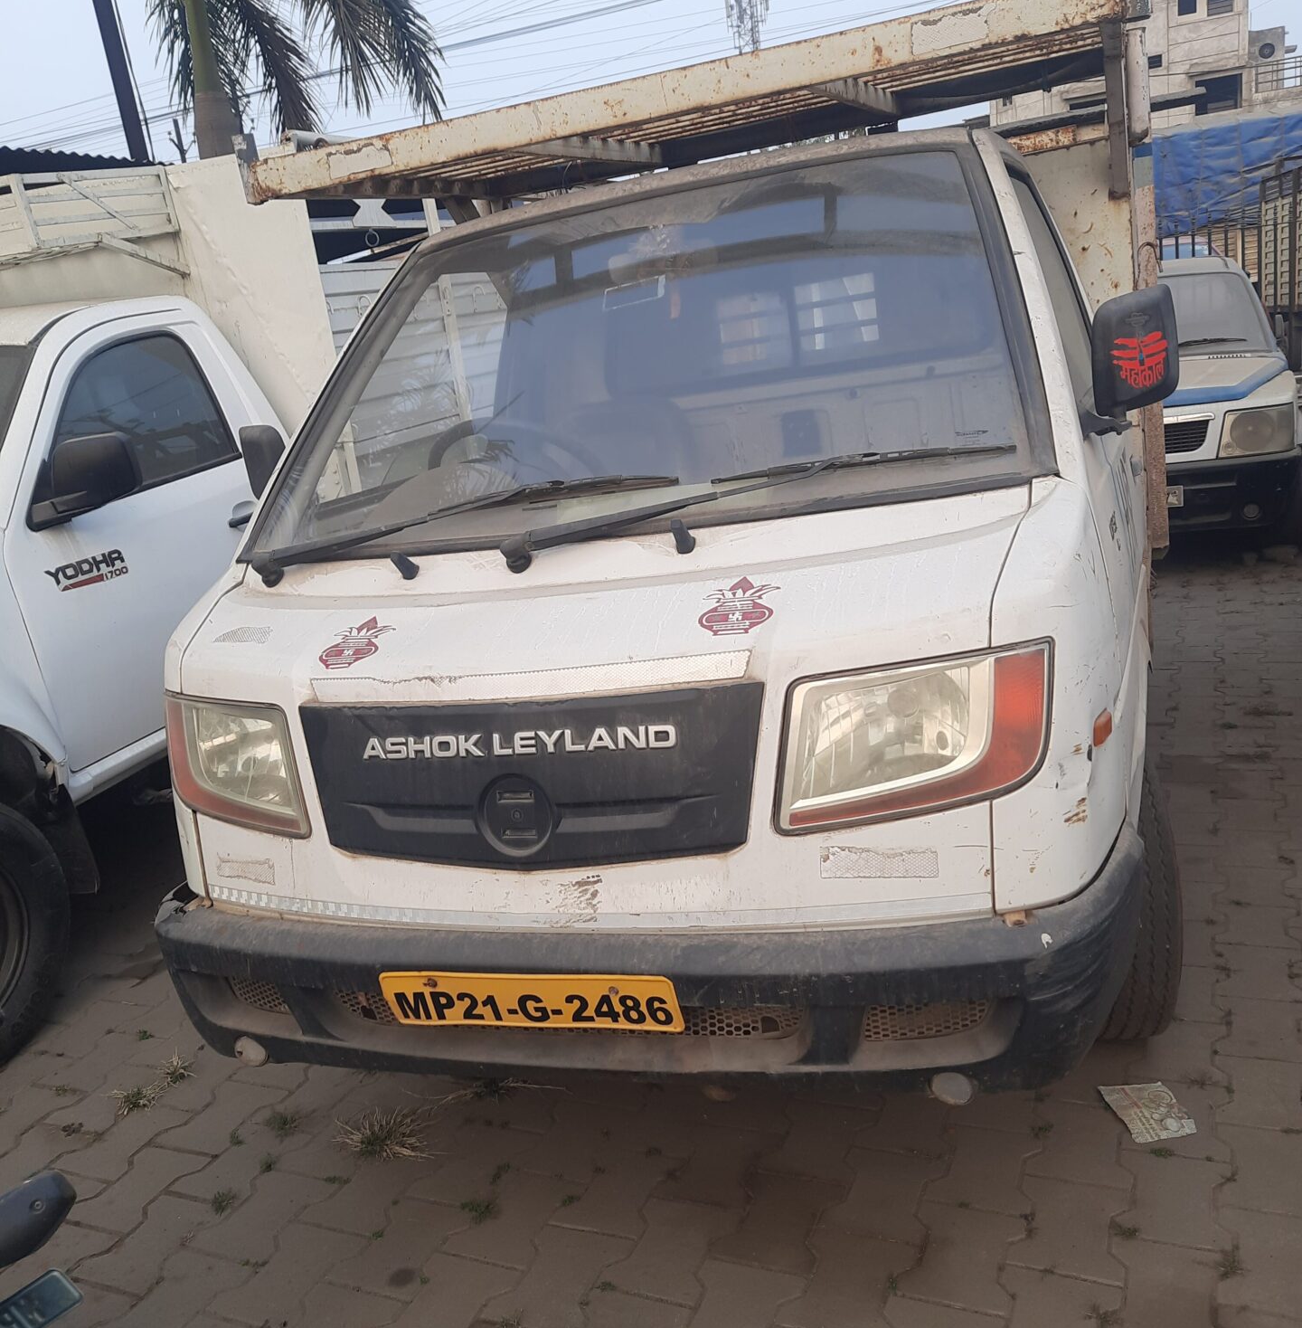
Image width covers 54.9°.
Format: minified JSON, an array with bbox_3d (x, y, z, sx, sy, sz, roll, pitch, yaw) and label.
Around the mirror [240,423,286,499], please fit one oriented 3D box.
[{"bbox_3d":[-0.824,-0.441,2.772,0.150,0.200,0.080,-3,14,20],"label":"mirror"}]

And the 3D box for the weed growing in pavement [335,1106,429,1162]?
[{"bbox_3d":[-0.470,0.821,2.191,0.160,0.055,0.120,-11,15,-16],"label":"weed growing in pavement"}]

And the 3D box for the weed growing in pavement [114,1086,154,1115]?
[{"bbox_3d":[-0.992,0.838,2.407,0.075,0.035,0.062,-14,16,-26],"label":"weed growing in pavement"}]

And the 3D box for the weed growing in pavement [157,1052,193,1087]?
[{"bbox_3d":[-0.945,0.807,2.492,0.068,0.045,0.060,-14,16,-24],"label":"weed growing in pavement"}]

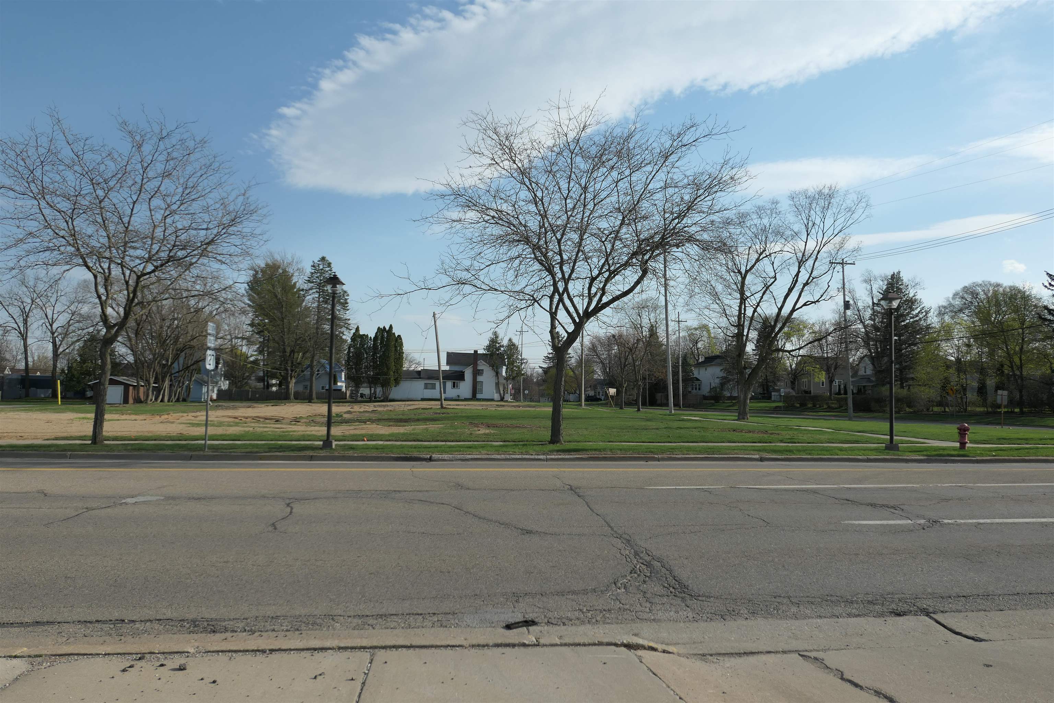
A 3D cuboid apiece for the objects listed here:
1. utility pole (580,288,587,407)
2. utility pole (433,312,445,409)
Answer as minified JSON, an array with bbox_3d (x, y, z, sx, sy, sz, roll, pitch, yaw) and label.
[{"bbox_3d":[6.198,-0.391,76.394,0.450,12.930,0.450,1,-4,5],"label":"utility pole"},{"bbox_3d":[-9.039,0.840,71.240,0.330,9.770,0.330,-4,-3,-7],"label":"utility pole"}]

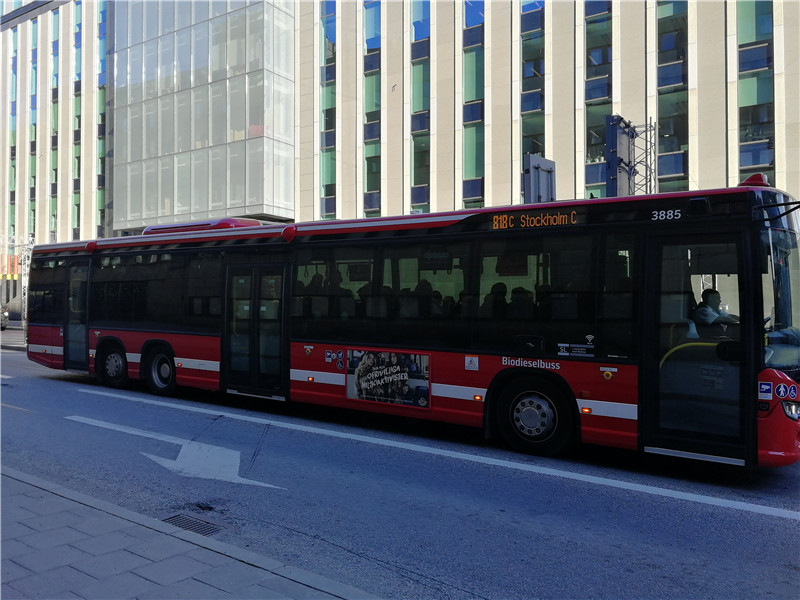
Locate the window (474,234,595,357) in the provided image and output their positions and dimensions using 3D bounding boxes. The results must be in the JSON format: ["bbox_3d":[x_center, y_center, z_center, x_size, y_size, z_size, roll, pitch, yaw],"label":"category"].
[{"bbox_3d":[1.544,-0.057,7.337,1.451,1.350,0.050,1,0,35],"label":"window"}]

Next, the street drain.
[{"bbox_3d":[-1.647,1.771,4.792,0.550,0.040,0.320,1,0,35],"label":"street drain"}]

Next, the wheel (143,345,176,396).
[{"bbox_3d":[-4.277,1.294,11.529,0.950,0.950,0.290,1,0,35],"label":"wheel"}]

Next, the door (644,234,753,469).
[{"bbox_3d":[3.005,0.491,6.328,0.998,2.215,0.080,1,0,35],"label":"door"}]

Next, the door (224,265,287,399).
[{"bbox_3d":[-2.338,0.479,10.025,1.301,2.066,0.080,1,0,35],"label":"door"}]

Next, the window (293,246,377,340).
[{"bbox_3d":[-0.981,-0.097,9.085,1.532,1.300,0.050,1,0,35],"label":"window"}]

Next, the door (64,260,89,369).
[{"bbox_3d":[-6.805,0.296,13.119,0.830,2.229,0.080,1,0,35],"label":"door"}]

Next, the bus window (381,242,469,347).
[{"bbox_3d":[0.297,-0.075,8.200,1.313,1.301,0.050,1,0,35],"label":"bus window"}]

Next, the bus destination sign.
[{"bbox_3d":[1.605,-0.951,7.335,1.162,0.200,0.060,1,0,35],"label":"bus destination sign"}]

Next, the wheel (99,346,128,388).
[{"bbox_3d":[-5.567,1.279,12.422,0.950,0.950,0.290,1,0,35],"label":"wheel"}]

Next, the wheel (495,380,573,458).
[{"bbox_3d":[1.648,1.363,7.428,0.950,0.950,0.290,1,0,35],"label":"wheel"}]

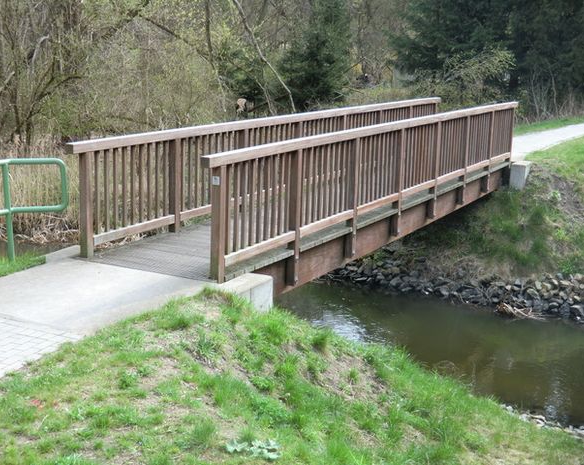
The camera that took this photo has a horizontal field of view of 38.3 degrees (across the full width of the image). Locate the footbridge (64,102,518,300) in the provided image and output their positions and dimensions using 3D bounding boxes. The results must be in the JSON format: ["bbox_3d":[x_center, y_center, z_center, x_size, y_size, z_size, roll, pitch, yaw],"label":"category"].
[{"bbox_3d":[1.168,-0.977,13.135,1.770,1.653,11.227,8,14,28],"label":"footbridge"}]

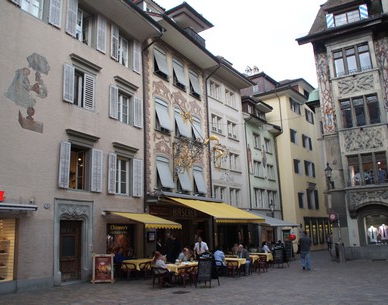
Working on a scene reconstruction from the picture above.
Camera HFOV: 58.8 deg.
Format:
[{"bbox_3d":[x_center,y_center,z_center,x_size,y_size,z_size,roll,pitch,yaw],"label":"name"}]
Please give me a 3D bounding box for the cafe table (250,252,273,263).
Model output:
[{"bbox_3d":[3.680,5.943,18.855,1.050,0.730,0.850,-11,-16,30],"label":"cafe table"}]

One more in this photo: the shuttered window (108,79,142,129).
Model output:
[{"bbox_3d":[-3.764,-2.514,19.265,0.200,1.893,2.622,-11,-16,30],"label":"shuttered window"}]

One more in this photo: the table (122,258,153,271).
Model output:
[{"bbox_3d":[-2.556,5.453,16.107,0.950,0.750,1.100,-12,-17,35],"label":"table"}]

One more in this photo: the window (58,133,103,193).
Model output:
[{"bbox_3d":[-5.125,0.460,15.976,0.250,2.700,2.500,-10,-15,29],"label":"window"}]

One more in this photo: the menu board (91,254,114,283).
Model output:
[{"bbox_3d":[-3.809,4.900,14.639,0.780,1.150,0.450,-4,-13,7],"label":"menu board"}]

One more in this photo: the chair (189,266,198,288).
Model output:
[{"bbox_3d":[0.021,4.557,12.739,0.520,0.780,0.520,-14,-18,39],"label":"chair"}]

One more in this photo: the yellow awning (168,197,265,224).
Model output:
[{"bbox_3d":[1.779,3.962,23.250,3.270,1.640,7.537,-10,-15,30],"label":"yellow awning"}]

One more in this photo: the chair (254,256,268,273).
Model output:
[{"bbox_3d":[3.313,5.462,16.955,0.500,0.780,0.500,1,-14,-15],"label":"chair"}]

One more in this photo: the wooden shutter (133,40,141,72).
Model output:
[{"bbox_3d":[-3.417,-5.697,20.839,0.060,2.000,0.660,-10,-15,29],"label":"wooden shutter"}]

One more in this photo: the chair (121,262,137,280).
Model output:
[{"bbox_3d":[-2.852,5.171,15.099,0.500,0.760,0.520,-9,-15,26],"label":"chair"}]

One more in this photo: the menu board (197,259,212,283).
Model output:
[{"bbox_3d":[0.454,4.166,12.300,0.560,1.180,0.500,-8,-14,23],"label":"menu board"}]

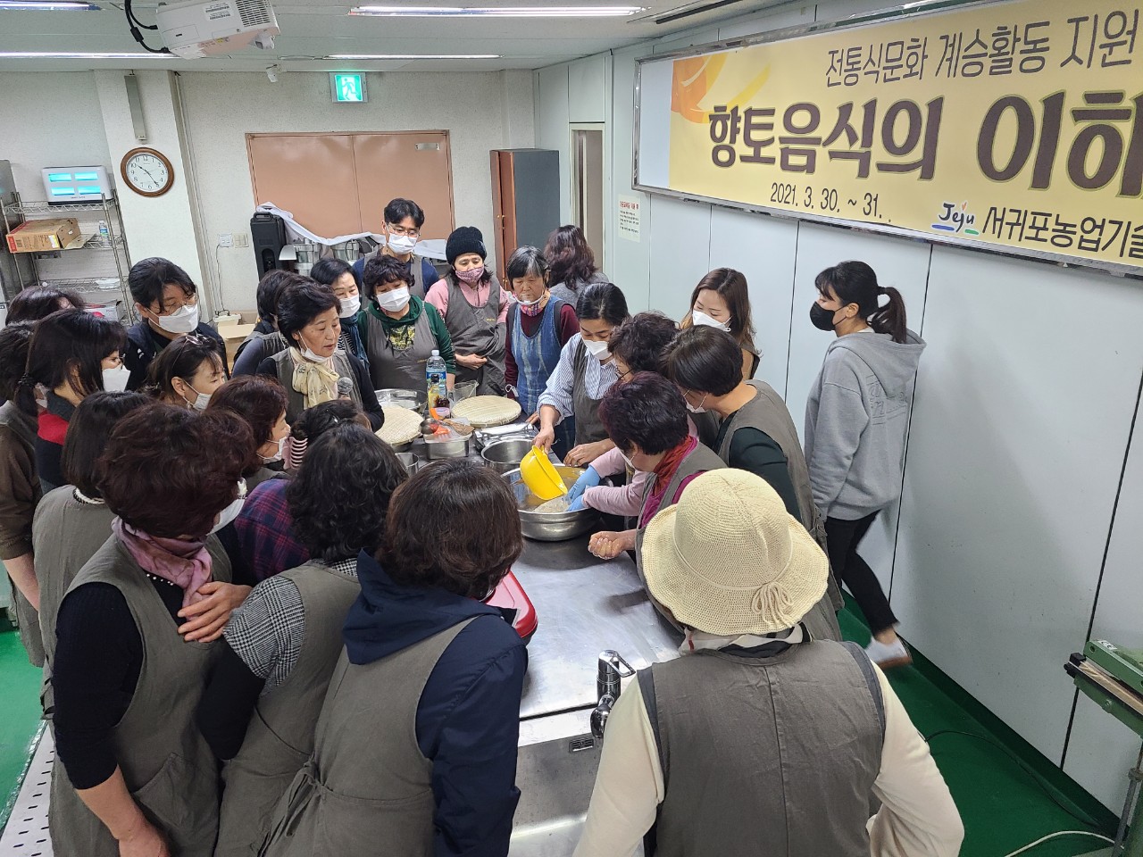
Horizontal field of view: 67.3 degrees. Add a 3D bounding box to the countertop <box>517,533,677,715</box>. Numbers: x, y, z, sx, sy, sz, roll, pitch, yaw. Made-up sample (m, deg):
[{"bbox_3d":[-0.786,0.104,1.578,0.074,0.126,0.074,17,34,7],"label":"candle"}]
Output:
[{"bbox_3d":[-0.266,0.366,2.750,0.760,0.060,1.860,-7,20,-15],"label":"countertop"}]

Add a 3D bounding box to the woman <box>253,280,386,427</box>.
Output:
[{"bbox_3d":[-0.905,0.255,3.174,0.470,1.550,0.340,-16,24,-36],"label":"woman"}]

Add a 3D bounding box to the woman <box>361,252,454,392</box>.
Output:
[{"bbox_3d":[-0.772,-0.094,4.111,0.470,1.510,0.360,-8,20,-18],"label":"woman"}]

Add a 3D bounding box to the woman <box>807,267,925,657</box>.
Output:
[{"bbox_3d":[1.015,0.210,3.129,0.450,1.590,0.500,-19,26,-40],"label":"woman"}]

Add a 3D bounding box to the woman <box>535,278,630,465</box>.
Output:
[{"bbox_3d":[0.137,0.213,3.148,0.560,1.530,0.480,6,21,20],"label":"woman"}]

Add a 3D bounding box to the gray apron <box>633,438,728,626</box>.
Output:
[{"bbox_3d":[0.340,0.392,2.374,0.400,0.850,0.450,-5,20,-10],"label":"gray apron"}]

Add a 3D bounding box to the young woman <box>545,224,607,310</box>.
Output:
[{"bbox_3d":[0.029,-0.301,4.577,0.450,1.560,0.300,-18,25,-39],"label":"young woman"}]

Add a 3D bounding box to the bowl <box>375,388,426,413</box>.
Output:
[{"bbox_3d":[-0.774,-0.067,3.669,0.345,0.110,0.345,-1,19,0],"label":"bowl"}]

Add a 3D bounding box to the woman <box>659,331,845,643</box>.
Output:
[{"bbox_3d":[0.543,0.426,2.563,0.550,1.500,0.480,-1,19,-1],"label":"woman"}]

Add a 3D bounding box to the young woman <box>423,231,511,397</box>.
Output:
[{"bbox_3d":[-0.487,-0.230,4.392,0.450,1.570,0.320,-8,21,-20],"label":"young woman"}]

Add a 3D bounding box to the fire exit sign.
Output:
[{"bbox_3d":[-1.905,-2.917,7.342,0.290,0.230,0.045,-7,20,-15],"label":"fire exit sign"}]

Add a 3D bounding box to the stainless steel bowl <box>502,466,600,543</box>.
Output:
[{"bbox_3d":[-0.064,0.236,2.733,0.390,0.130,0.390,-1,19,0],"label":"stainless steel bowl"}]

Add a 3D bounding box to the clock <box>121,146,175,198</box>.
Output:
[{"bbox_3d":[-3.294,-1.994,6.681,0.368,0.368,0.050,-6,20,-15],"label":"clock"}]

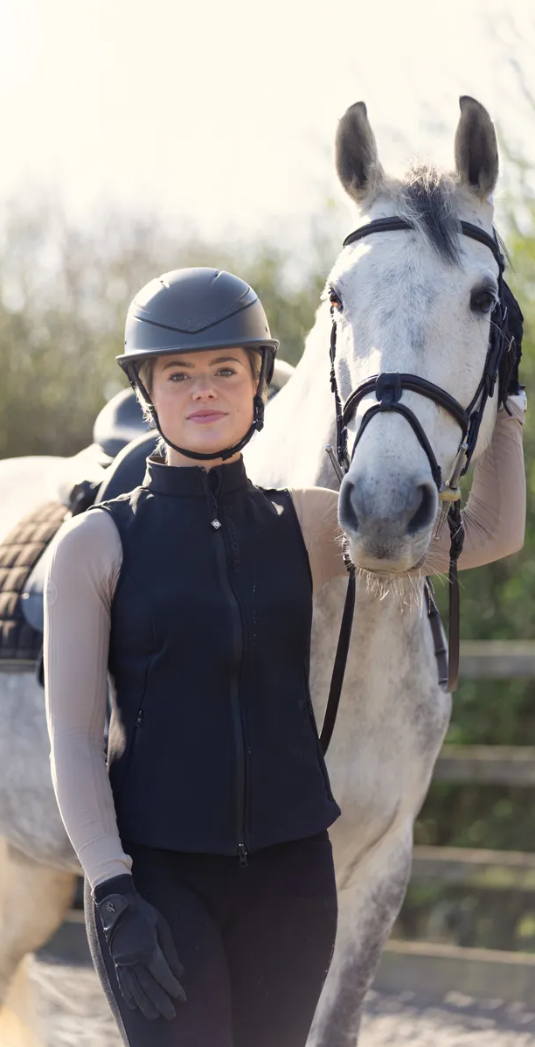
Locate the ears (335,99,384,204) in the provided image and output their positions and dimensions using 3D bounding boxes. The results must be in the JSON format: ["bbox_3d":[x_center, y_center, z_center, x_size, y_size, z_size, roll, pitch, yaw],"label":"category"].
[{"bbox_3d":[0.135,-0.543,4.780,0.066,0.150,0.065,-2,2,7],"label":"ears"}]

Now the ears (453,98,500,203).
[{"bbox_3d":[0.306,-0.551,4.780,0.064,0.152,0.065,-3,2,7],"label":"ears"}]

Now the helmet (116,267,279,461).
[{"bbox_3d":[-0.095,-0.220,4.470,0.220,0.260,0.280,-6,0,0],"label":"helmet"}]

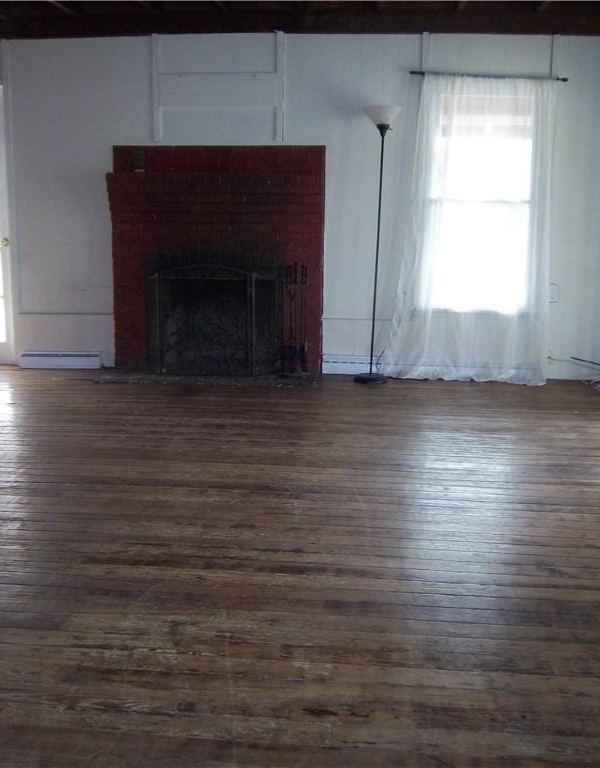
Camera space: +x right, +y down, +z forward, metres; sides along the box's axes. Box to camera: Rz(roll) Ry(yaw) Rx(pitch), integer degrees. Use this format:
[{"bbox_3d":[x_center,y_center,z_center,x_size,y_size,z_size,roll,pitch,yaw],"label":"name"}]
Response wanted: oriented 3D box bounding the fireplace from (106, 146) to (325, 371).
[{"bbox_3d":[-0.598,-0.881,5.987,1.540,1.615,0.220,2,13,5],"label":"fireplace"}]

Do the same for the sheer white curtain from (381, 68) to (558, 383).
[{"bbox_3d":[1.168,-1.041,5.760,1.135,2.090,0.150,2,13,5],"label":"sheer white curtain"}]

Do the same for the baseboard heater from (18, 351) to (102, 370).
[{"bbox_3d":[-1.760,-0.182,6.144,0.600,0.145,0.080,2,13,5],"label":"baseboard heater"}]

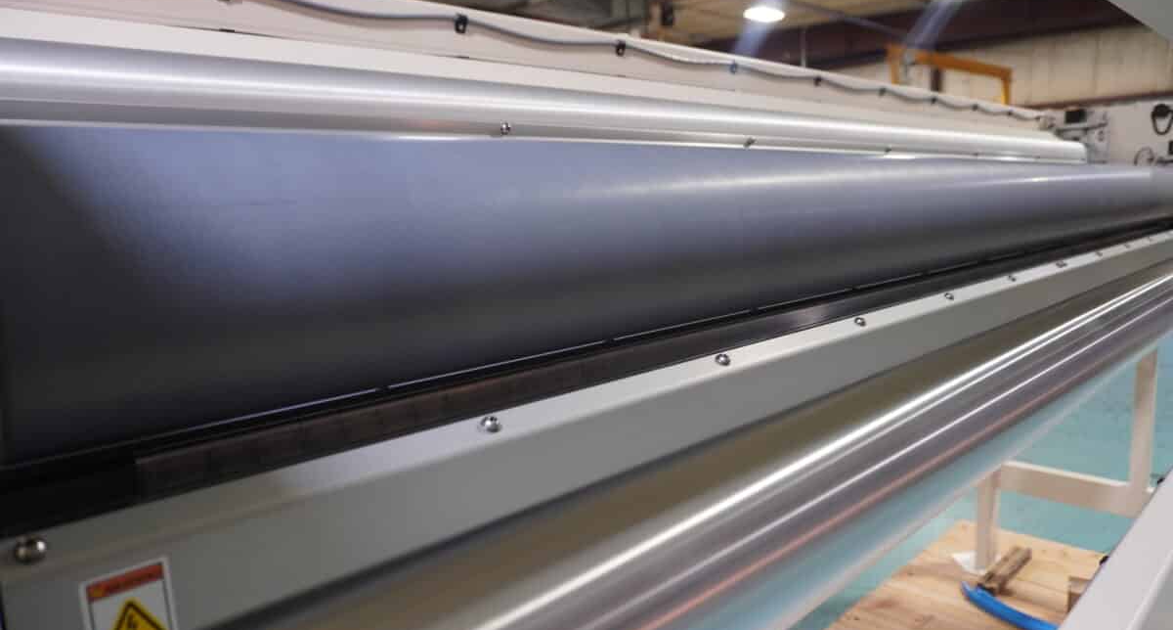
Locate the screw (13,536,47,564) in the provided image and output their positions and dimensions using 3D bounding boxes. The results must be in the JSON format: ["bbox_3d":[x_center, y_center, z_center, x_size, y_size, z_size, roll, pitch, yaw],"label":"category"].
[{"bbox_3d":[-0.190,0.079,0.267,0.010,0.004,0.010,-10,51,-44],"label":"screw"}]

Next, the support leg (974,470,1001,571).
[{"bbox_3d":[1.451,0.716,2.826,0.053,0.390,0.053,-10,11,-44],"label":"support leg"}]

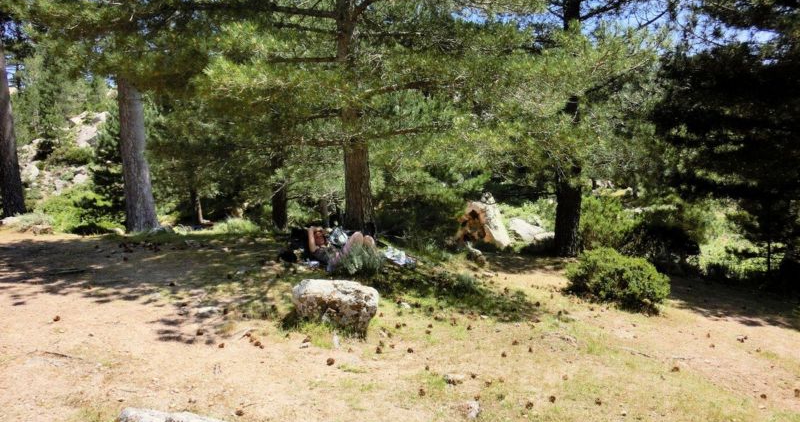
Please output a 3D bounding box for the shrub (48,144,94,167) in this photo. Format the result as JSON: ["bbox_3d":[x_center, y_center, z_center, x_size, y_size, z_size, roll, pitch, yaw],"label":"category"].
[{"bbox_3d":[-13.707,-2.316,27.000,1.850,0.950,1.500,-3,6,-27],"label":"shrub"}]

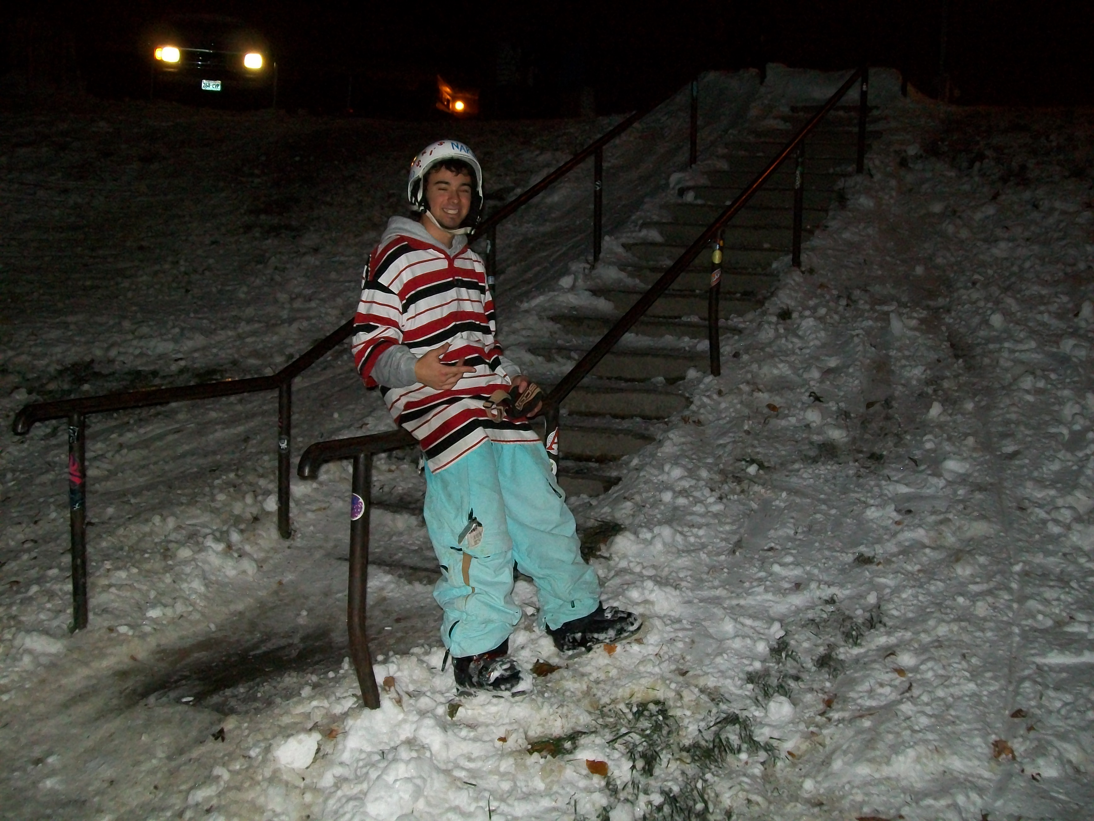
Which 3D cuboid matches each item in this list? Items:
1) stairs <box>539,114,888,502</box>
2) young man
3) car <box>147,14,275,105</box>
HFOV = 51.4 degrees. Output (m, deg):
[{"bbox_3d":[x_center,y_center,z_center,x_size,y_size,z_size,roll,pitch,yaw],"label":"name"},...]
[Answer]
[{"bbox_3d":[1.086,-1.040,7.592,1.360,2.790,6.700,6,8,26],"label":"stairs"},{"bbox_3d":[-0.170,0.010,3.660,0.720,1.720,0.580,-5,10,-42],"label":"young man"},{"bbox_3d":[-6.027,-5.712,20.010,1.820,1.750,4.600,-1,8,-19],"label":"car"}]

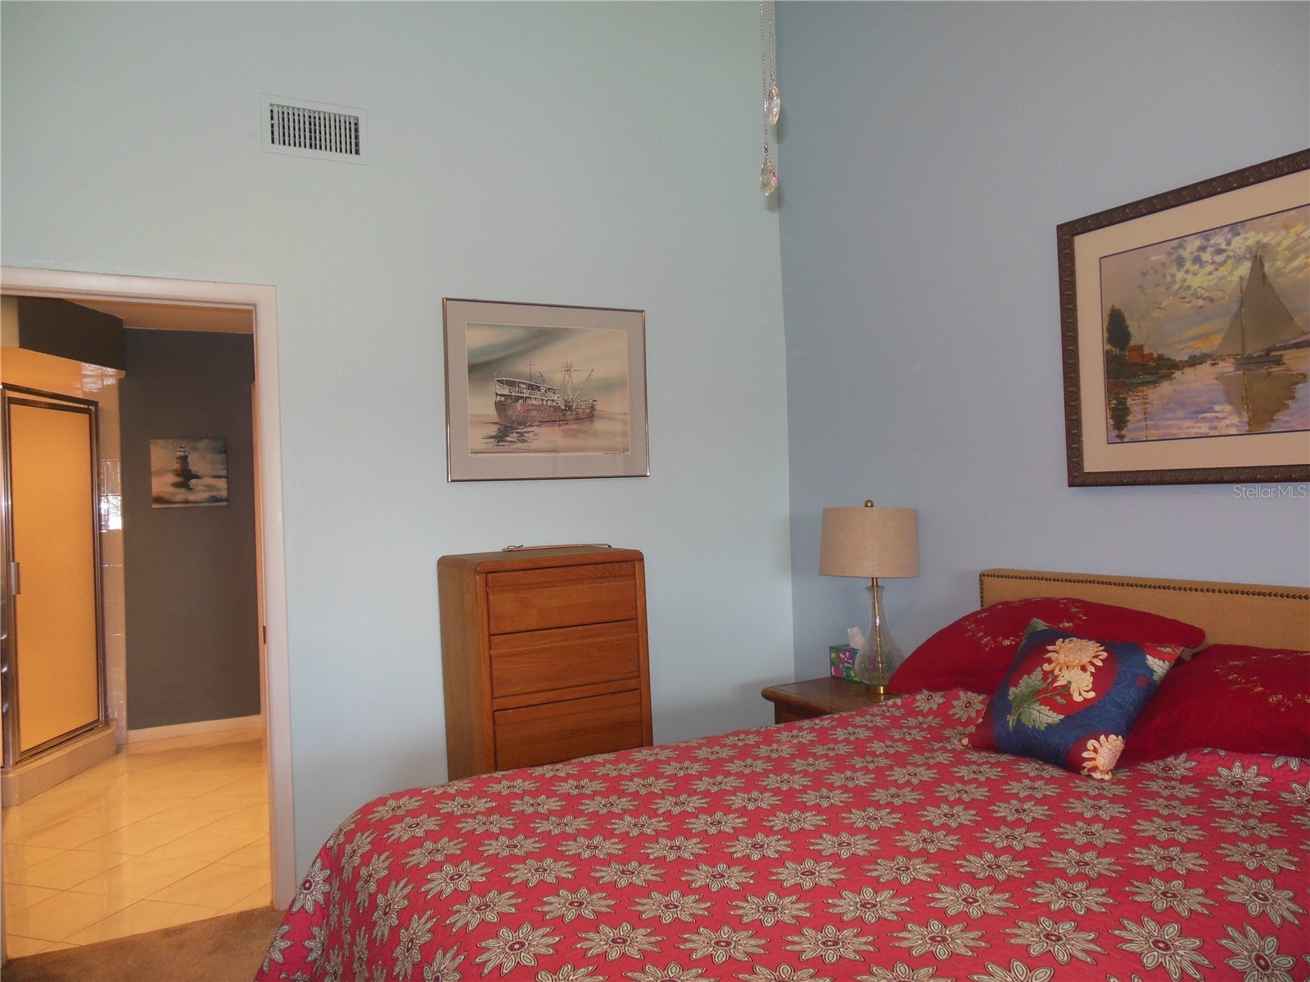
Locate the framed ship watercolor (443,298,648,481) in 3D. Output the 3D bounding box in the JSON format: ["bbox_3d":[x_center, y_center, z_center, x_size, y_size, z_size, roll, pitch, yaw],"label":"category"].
[{"bbox_3d":[-0.406,-0.385,3.692,0.837,0.676,0.025,-2,0,-28],"label":"framed ship watercolor"}]

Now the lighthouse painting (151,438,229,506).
[{"bbox_3d":[-2.785,-0.107,5.672,0.408,0.397,0.030,-2,0,-28],"label":"lighthouse painting"}]

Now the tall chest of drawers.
[{"bbox_3d":[-0.393,0.807,3.414,0.618,1.161,0.446,-2,0,-28],"label":"tall chest of drawers"}]

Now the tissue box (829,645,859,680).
[{"bbox_3d":[0.804,0.673,3.688,0.115,0.120,0.210,-2,0,-36],"label":"tissue box"}]

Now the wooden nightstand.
[{"bbox_3d":[0.772,1.042,3.420,0.475,0.615,0.580,-2,0,-28],"label":"wooden nightstand"}]

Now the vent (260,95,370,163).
[{"bbox_3d":[-1.183,-1.258,3.302,0.352,0.200,0.020,-2,0,-28],"label":"vent"}]

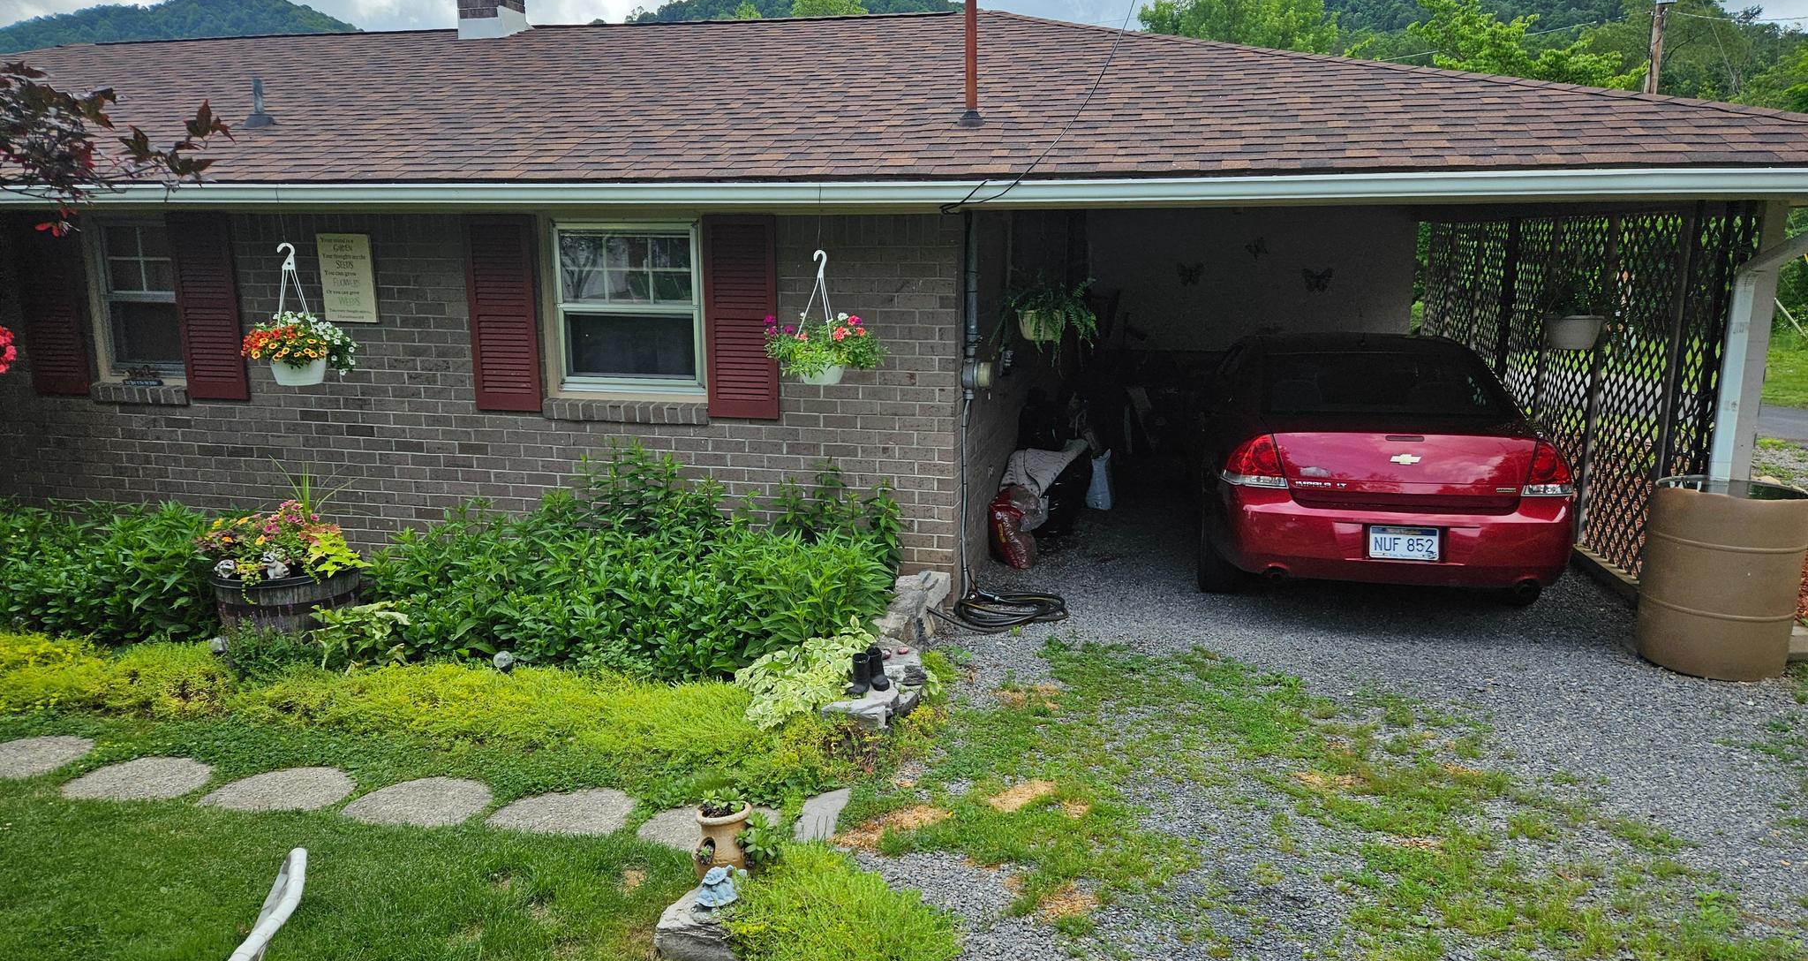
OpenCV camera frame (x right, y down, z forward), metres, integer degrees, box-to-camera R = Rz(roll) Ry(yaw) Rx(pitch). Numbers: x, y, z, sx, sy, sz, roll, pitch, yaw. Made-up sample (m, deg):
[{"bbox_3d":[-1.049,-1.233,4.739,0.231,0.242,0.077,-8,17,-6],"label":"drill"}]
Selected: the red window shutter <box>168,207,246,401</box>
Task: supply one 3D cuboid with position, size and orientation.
[{"bbox_3d":[-4.159,-1.037,7.199,0.410,1.090,0.040,3,12,12],"label":"red window shutter"}]

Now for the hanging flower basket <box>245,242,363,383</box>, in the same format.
[{"bbox_3d":[-3.217,-0.880,6.409,0.563,0.764,0.525,3,12,12],"label":"hanging flower basket"}]

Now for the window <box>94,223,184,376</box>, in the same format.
[{"bbox_3d":[-4.665,-1.099,7.364,0.560,0.930,0.100,3,12,12],"label":"window"}]

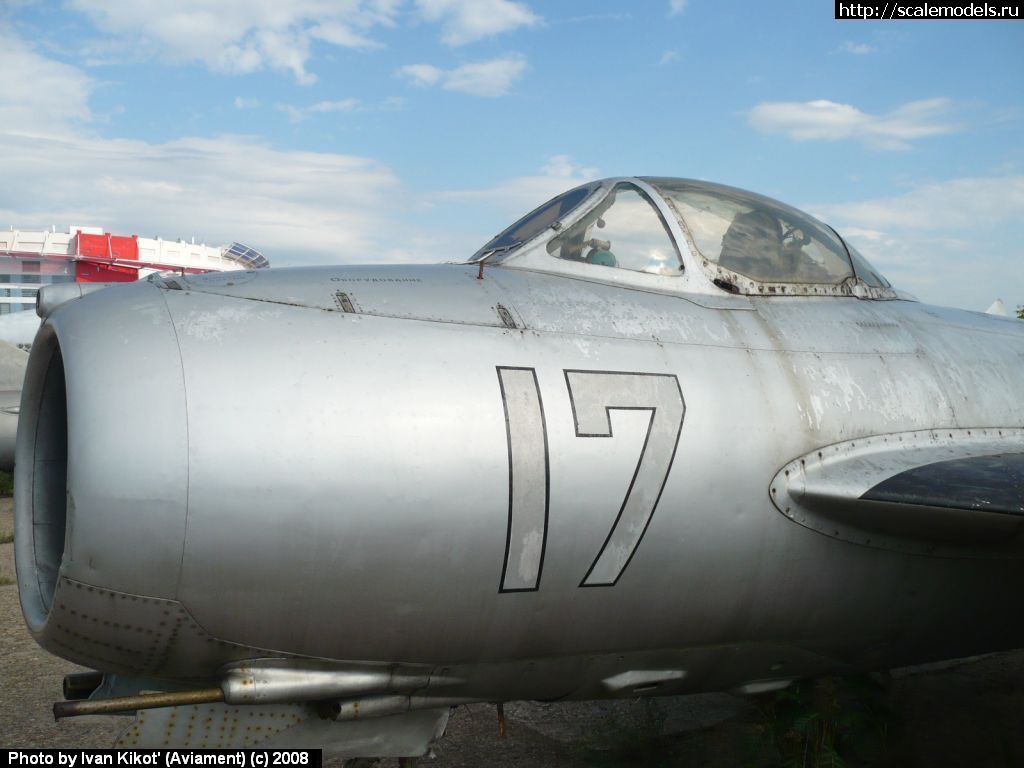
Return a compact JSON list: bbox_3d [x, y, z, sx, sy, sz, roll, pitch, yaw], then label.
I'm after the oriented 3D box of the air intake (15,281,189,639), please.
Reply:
[{"bbox_3d":[-1.042,0.216,2.541,0.250,0.960,0.980,3,-1,-33],"label":"air intake"}]

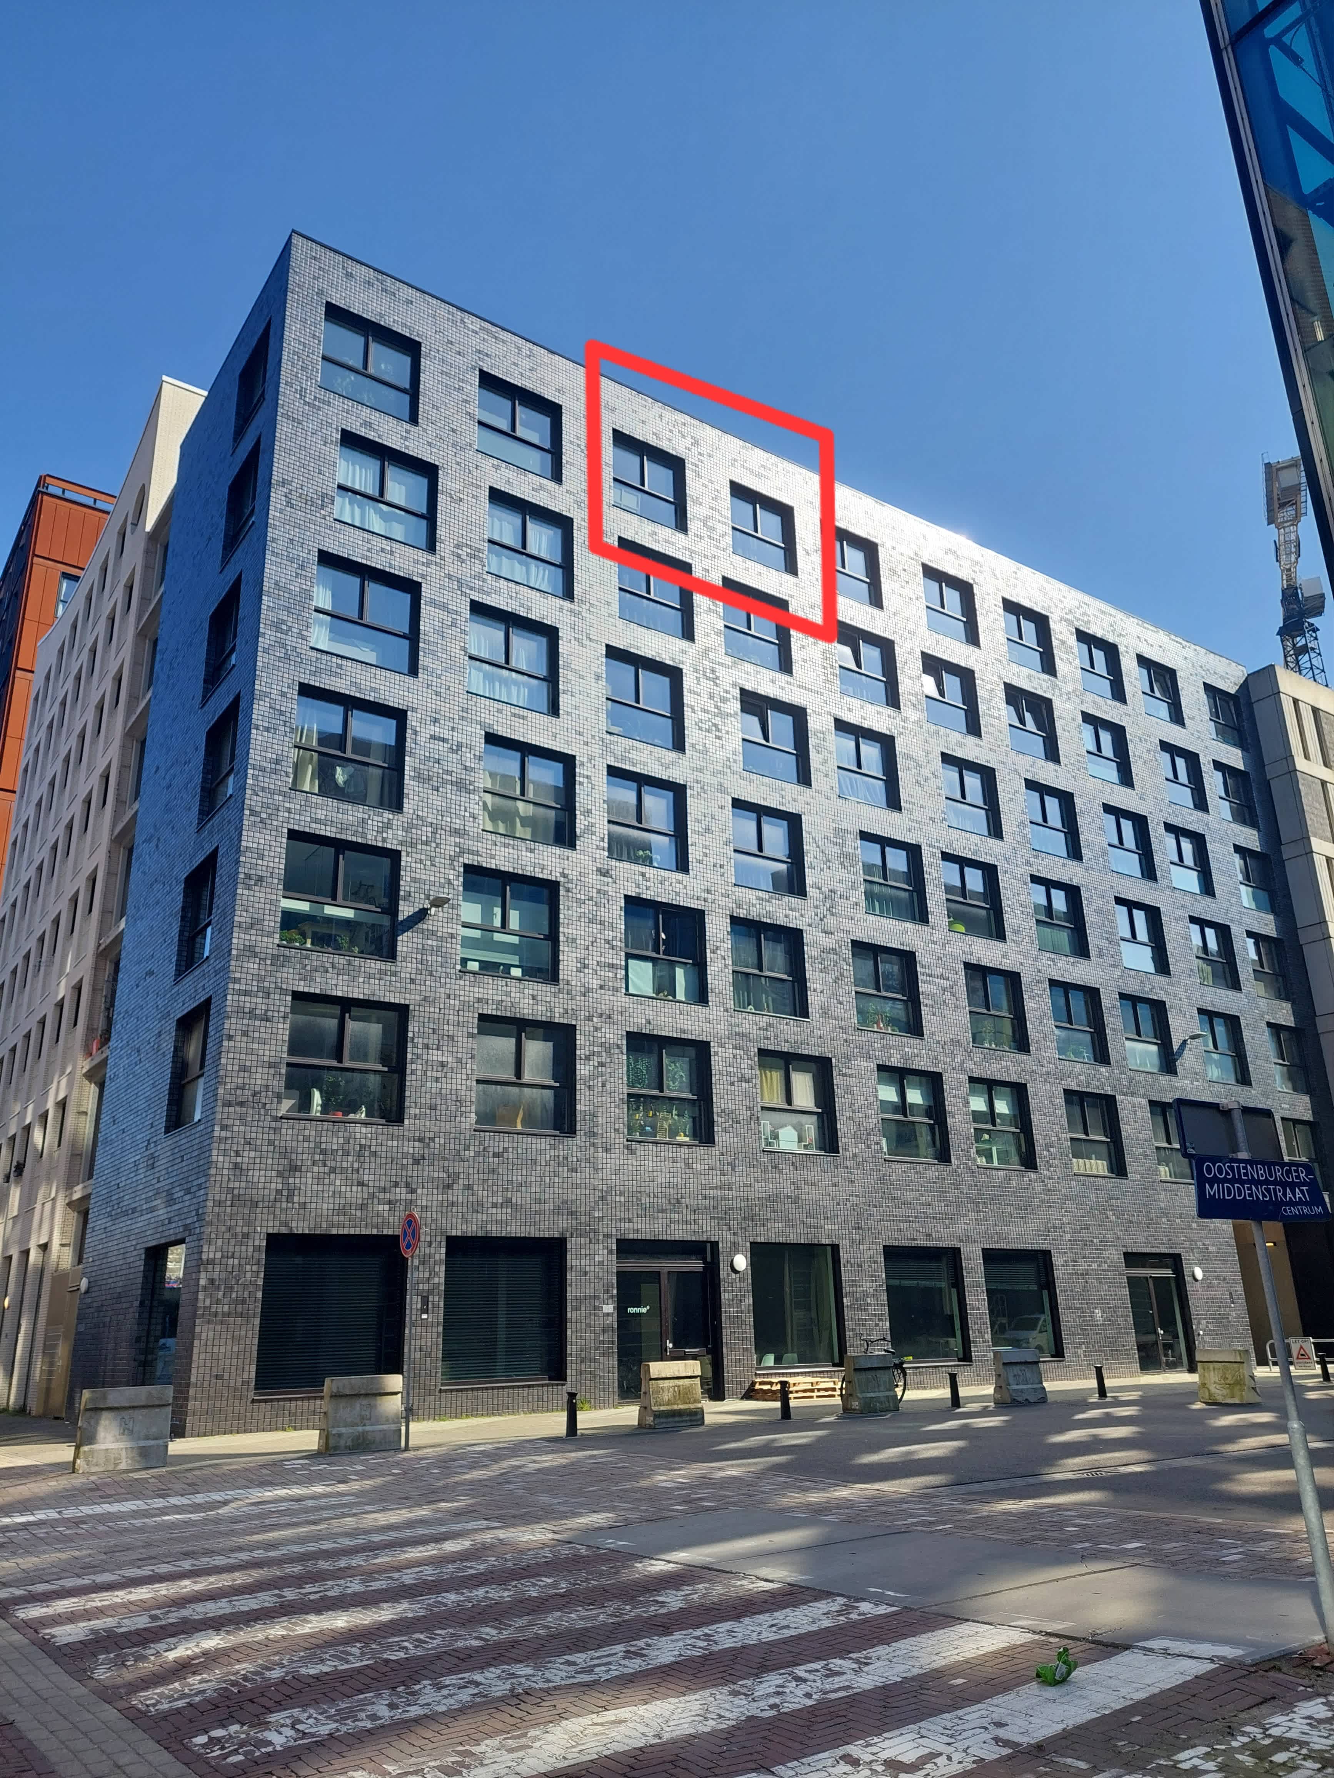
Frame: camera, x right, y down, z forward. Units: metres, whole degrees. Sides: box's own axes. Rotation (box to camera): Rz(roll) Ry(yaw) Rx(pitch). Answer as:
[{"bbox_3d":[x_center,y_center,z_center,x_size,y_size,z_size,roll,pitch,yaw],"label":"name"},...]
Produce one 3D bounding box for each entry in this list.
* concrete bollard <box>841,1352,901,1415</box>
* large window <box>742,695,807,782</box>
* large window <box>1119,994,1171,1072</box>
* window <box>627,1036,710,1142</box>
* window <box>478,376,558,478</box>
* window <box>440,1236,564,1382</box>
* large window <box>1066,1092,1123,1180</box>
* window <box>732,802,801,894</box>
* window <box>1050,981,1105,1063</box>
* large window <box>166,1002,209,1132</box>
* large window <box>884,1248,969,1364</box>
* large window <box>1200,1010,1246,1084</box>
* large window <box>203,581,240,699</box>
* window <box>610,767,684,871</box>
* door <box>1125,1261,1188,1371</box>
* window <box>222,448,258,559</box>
[{"bbox_3d":[3.535,8.700,22.584,0.920,0.910,0.530,12,-23,-33],"label":"concrete bollard"},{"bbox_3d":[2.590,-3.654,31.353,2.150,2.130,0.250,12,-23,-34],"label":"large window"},{"bbox_3d":[13.725,4.199,36.851,2.040,2.040,0.200,12,-23,-33],"label":"large window"},{"bbox_3d":[0.011,4.198,26.690,2.150,2.201,0.250,11,-22,-33],"label":"window"},{"bbox_3d":[-3.510,-10.810,30.247,2.220,2.220,0.200,12,-23,-33],"label":"window"},{"bbox_3d":[-2.980,7.650,23.340,2.505,2.523,0.200,11,-22,-33],"label":"window"},{"bbox_3d":[11.351,6.525,34.244,2.040,2.040,0.200,12,-23,-33],"label":"large window"},{"bbox_3d":[2.337,-0.897,30.173,2.123,2.128,0.250,11,-22,-33],"label":"window"},{"bbox_3d":[11.528,3.793,36.209,2.220,2.220,0.200,12,-23,-33],"label":"window"},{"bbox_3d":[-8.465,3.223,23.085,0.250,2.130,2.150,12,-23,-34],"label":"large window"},{"bbox_3d":[5.845,9.460,29.149,2.506,2.552,0.250,11,-22,-33],"label":"large window"},{"bbox_3d":[16.916,4.898,39.297,2.202,2.212,0.250,12,-23,-33],"label":"large window"},{"bbox_3d":[-8.988,-5.068,26.298,0.250,2.145,2.091,11,-22,-33],"label":"large window"},{"bbox_3d":[-0.456,-1.490,28.323,2.040,2.040,0.200,12,-23,-33],"label":"window"},{"bbox_3d":[12.916,11.316,34.085,2.400,2.850,0.200,12,-22,-33],"label":"door"},{"bbox_3d":[-8.904,-8.124,27.408,0.250,2.212,2.202,12,-23,-33],"label":"window"}]

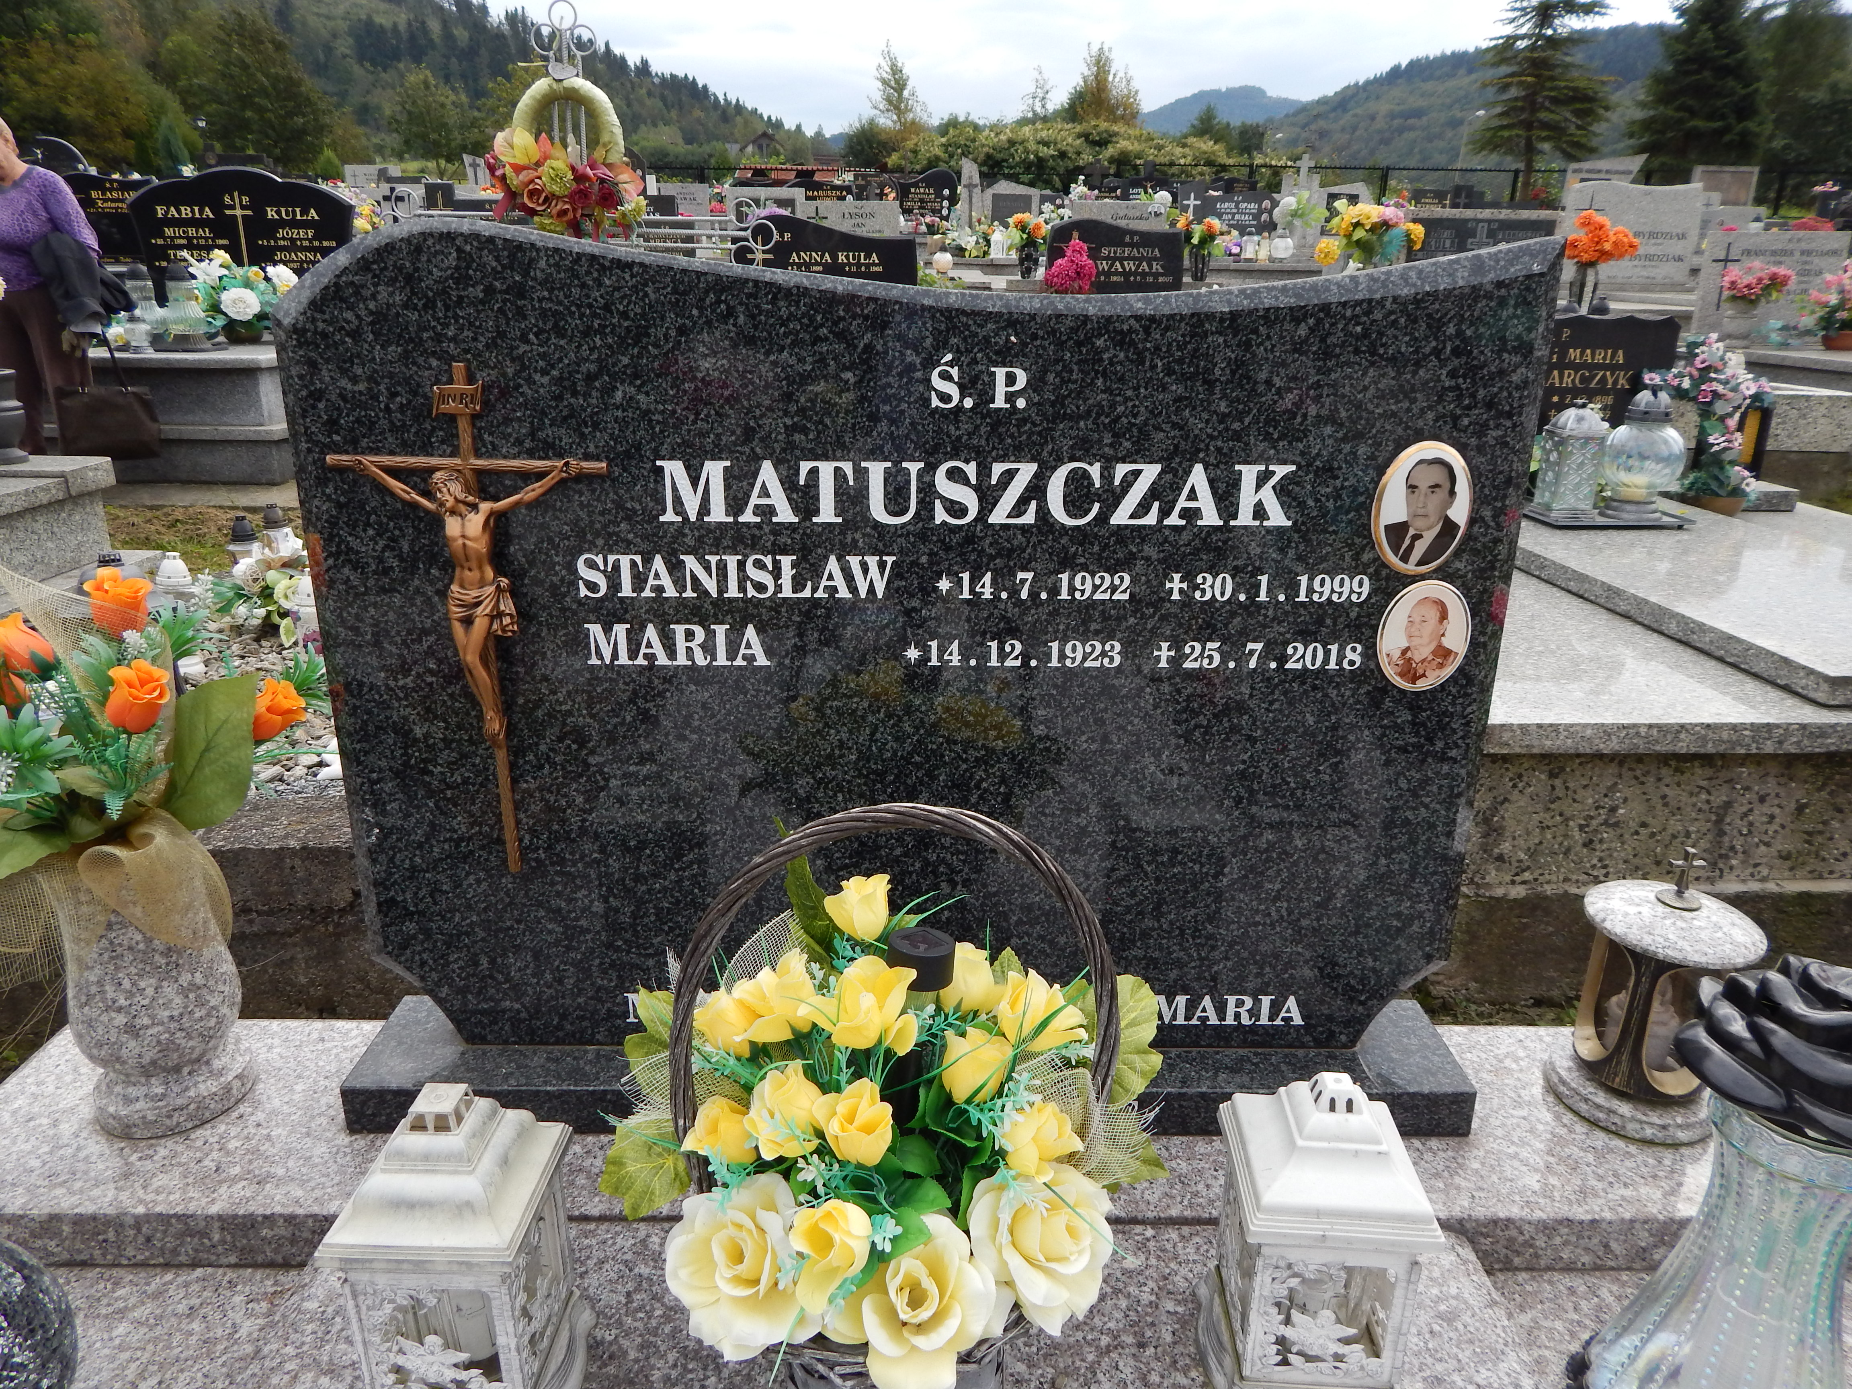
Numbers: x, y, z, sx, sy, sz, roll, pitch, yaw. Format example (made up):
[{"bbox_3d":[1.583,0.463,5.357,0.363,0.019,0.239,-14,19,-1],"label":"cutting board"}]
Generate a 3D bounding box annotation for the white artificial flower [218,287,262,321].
[{"bbox_3d":[-2.149,-1.225,3.860,0.128,0.105,0.085,0,17,0],"label":"white artificial flower"}]

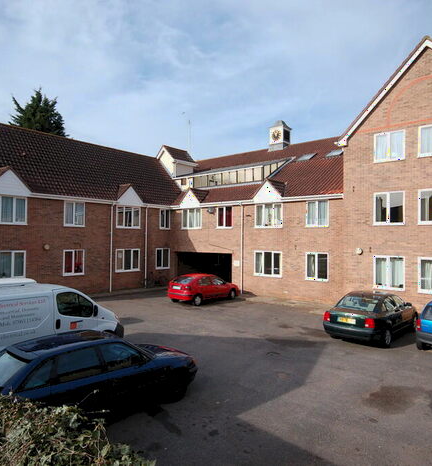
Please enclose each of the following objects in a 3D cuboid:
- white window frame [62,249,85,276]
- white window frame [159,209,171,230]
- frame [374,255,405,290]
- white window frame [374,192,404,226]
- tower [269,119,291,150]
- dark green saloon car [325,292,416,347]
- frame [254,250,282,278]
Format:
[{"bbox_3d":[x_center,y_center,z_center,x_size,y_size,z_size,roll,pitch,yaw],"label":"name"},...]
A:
[{"bbox_3d":[-7.816,1.641,20.406,0.120,1.360,1.200,0,-1,44],"label":"white window frame"},{"bbox_3d":[-3.410,-0.879,24.687,0.120,1.357,0.883,0,-1,43],"label":"white window frame"},{"bbox_3d":[6.868,1.587,14.628,1.169,1.322,0.100,0,-1,41],"label":"frame"},{"bbox_3d":[7.060,-0.970,15.022,1.203,1.356,0.120,0,-1,40],"label":"white window frame"},{"bbox_3d":[4.374,-6.584,25.232,1.180,2.170,1.180,0,-1,40],"label":"tower"},{"bbox_3d":[5.350,2.680,12.420,1.740,1.460,4.650,0,-1,42],"label":"dark green saloon car"},{"bbox_3d":[2.902,1.725,20.480,1.780,1.360,0.120,0,-1,40],"label":"frame"}]

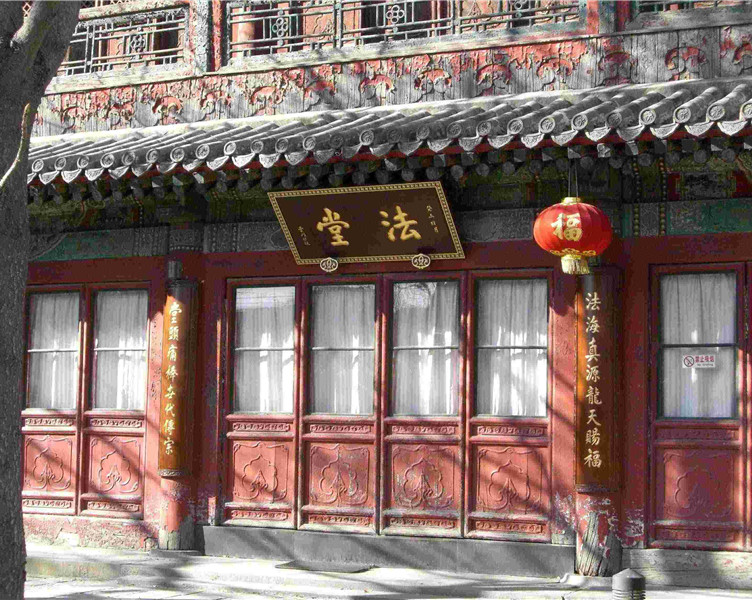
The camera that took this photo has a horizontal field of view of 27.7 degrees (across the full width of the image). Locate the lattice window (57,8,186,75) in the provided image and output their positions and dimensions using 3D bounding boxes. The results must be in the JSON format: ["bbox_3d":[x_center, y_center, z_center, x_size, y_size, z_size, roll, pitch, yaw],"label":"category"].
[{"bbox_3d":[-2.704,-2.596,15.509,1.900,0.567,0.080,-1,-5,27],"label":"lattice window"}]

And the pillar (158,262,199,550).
[{"bbox_3d":[-1.776,0.924,13.865,0.350,2.639,0.350,1,-5,0],"label":"pillar"}]

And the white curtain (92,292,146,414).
[{"bbox_3d":[-2.397,0.471,14.376,0.605,1.130,0.050,-1,-5,26],"label":"white curtain"}]

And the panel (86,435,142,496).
[{"bbox_3d":[-2.560,1.618,14.914,0.677,0.603,0.050,-1,-5,27],"label":"panel"}]

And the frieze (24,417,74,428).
[{"bbox_3d":[-3.282,1.230,15.320,0.636,0.120,0.040,-1,-5,27],"label":"frieze"}]

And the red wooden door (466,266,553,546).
[{"bbox_3d":[1.103,0.856,12.530,0.763,2.205,0.070,-1,-5,26],"label":"red wooden door"}]

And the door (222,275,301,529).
[{"bbox_3d":[-1.000,0.906,13.574,0.765,2.203,0.070,-1,-5,26],"label":"door"}]

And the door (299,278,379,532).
[{"bbox_3d":[-0.304,0.894,13.228,0.790,2.211,0.070,-1,-5,26],"label":"door"}]

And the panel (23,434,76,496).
[{"bbox_3d":[-3.275,1.648,15.284,0.685,0.598,0.050,-1,-5,27],"label":"panel"}]

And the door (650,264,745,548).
[{"bbox_3d":[2.589,0.858,12.291,0.787,2.300,0.080,-1,-5,27],"label":"door"}]

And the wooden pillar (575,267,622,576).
[{"bbox_3d":[1.769,0.912,12.097,0.365,2.480,0.365,-1,-5,26],"label":"wooden pillar"}]

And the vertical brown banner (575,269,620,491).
[{"bbox_3d":[1.729,0.625,12.005,0.330,1.749,0.160,-1,-5,26],"label":"vertical brown banner"}]

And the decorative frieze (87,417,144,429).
[{"bbox_3d":[-2.566,1.201,14.950,0.679,0.117,0.040,-1,-5,27],"label":"decorative frieze"}]

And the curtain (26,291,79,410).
[{"bbox_3d":[-3.101,0.488,14.726,0.611,1.131,0.050,-1,-5,26],"label":"curtain"}]

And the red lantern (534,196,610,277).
[{"bbox_3d":[1.491,-0.489,11.574,0.592,0.588,0.592,0,-5,15],"label":"red lantern"}]

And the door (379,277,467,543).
[{"bbox_3d":[0.415,0.909,13.419,0.831,2.300,0.080,-1,-5,27],"label":"door"}]

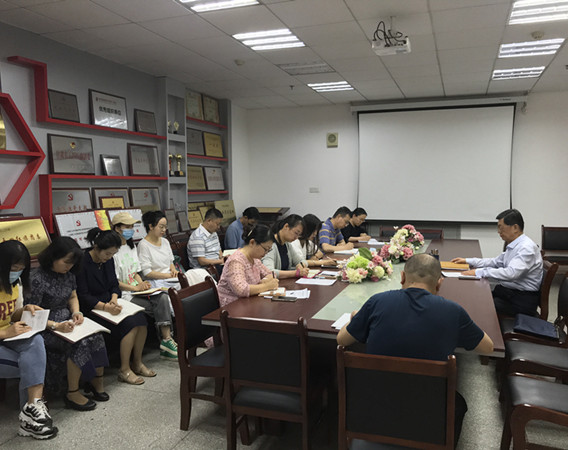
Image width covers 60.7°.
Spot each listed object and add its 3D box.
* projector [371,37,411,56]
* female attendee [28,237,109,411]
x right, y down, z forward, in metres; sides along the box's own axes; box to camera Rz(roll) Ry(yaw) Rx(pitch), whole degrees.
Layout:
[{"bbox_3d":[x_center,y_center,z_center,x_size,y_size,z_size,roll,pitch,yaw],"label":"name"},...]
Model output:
[{"bbox_3d":[0.924,-1.528,4.148,0.300,0.090,0.240,1,5,20],"label":"projector"},{"bbox_3d":[-1.590,0.700,3.602,0.610,1.200,0.450,1,5,20],"label":"female attendee"}]

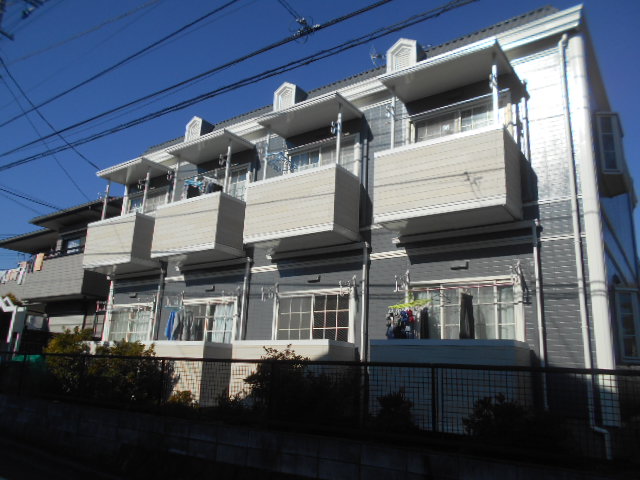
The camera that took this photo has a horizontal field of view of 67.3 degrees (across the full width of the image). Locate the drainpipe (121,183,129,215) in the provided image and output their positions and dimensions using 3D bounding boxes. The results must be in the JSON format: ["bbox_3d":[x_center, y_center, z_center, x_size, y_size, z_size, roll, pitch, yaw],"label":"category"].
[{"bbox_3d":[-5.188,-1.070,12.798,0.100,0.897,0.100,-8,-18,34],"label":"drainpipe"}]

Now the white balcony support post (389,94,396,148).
[{"bbox_3d":[1.189,-1.922,7.784,0.060,0.995,0.060,-8,-18,34],"label":"white balcony support post"}]

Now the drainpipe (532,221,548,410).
[{"bbox_3d":[2.898,0.937,6.302,0.065,2.468,0.065,-8,-18,34],"label":"drainpipe"}]

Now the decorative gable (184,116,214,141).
[{"bbox_3d":[-2.861,-2.573,11.539,0.540,0.610,0.450,-8,-18,34],"label":"decorative gable"}]

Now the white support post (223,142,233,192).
[{"bbox_3d":[-1.909,-1.536,10.014,0.065,1.150,0.065,-8,-18,34],"label":"white support post"}]

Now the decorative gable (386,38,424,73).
[{"bbox_3d":[1.599,-3.224,8.733,0.570,0.700,0.530,-8,-18,34],"label":"decorative gable"}]

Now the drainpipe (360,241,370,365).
[{"bbox_3d":[0.718,1.086,7.833,0.065,2.154,0.065,-8,-18,34],"label":"drainpipe"}]

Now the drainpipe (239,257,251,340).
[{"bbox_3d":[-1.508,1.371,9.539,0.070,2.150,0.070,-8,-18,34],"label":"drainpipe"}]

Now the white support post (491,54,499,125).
[{"bbox_3d":[2.517,-2.161,6.896,0.060,1.129,0.060,-8,-18,34],"label":"white support post"}]

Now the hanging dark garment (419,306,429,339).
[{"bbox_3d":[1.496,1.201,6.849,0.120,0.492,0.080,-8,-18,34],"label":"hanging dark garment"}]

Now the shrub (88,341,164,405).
[{"bbox_3d":[-3.217,2.202,7.914,1.100,1.050,1.000,-8,-18,34],"label":"shrub"}]

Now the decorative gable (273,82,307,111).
[{"bbox_3d":[-0.592,-2.883,9.992,0.560,0.610,0.450,-8,-18,34],"label":"decorative gable"}]

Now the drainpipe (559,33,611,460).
[{"bbox_3d":[3.462,-0.250,6.441,0.180,5.850,0.120,-8,-18,34],"label":"drainpipe"}]

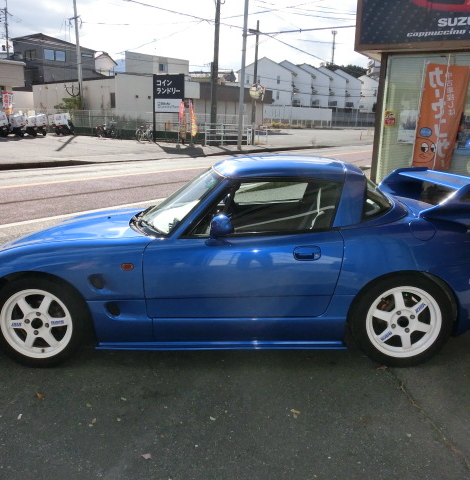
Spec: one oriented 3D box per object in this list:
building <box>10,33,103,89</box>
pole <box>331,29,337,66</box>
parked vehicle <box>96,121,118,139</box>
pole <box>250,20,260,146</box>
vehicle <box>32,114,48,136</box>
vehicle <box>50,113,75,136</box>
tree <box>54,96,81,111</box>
[{"bbox_3d":[-20.130,-18.538,52.390,5.800,8.000,7.200,10,17,31],"label":"building"},{"bbox_3d":[26.801,-51.249,125.000,1.500,11.000,1.500,2,15,0],"label":"pole"},{"bbox_3d":[-7.312,-6.259,26.300,0.600,1.000,1.600,9,16,26],"label":"parked vehicle"},{"bbox_3d":[1.077,-7.897,23.572,0.300,6.070,0.250,2,14,0],"label":"pole"},{"bbox_3d":[-11.011,-6.515,26.300,0.650,1.220,1.650,-6,16,-27],"label":"vehicle"},{"bbox_3d":[-9.804,-6.593,26.500,0.630,1.220,1.600,6,15,17],"label":"vehicle"},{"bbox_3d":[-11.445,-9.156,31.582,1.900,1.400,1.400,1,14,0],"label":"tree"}]

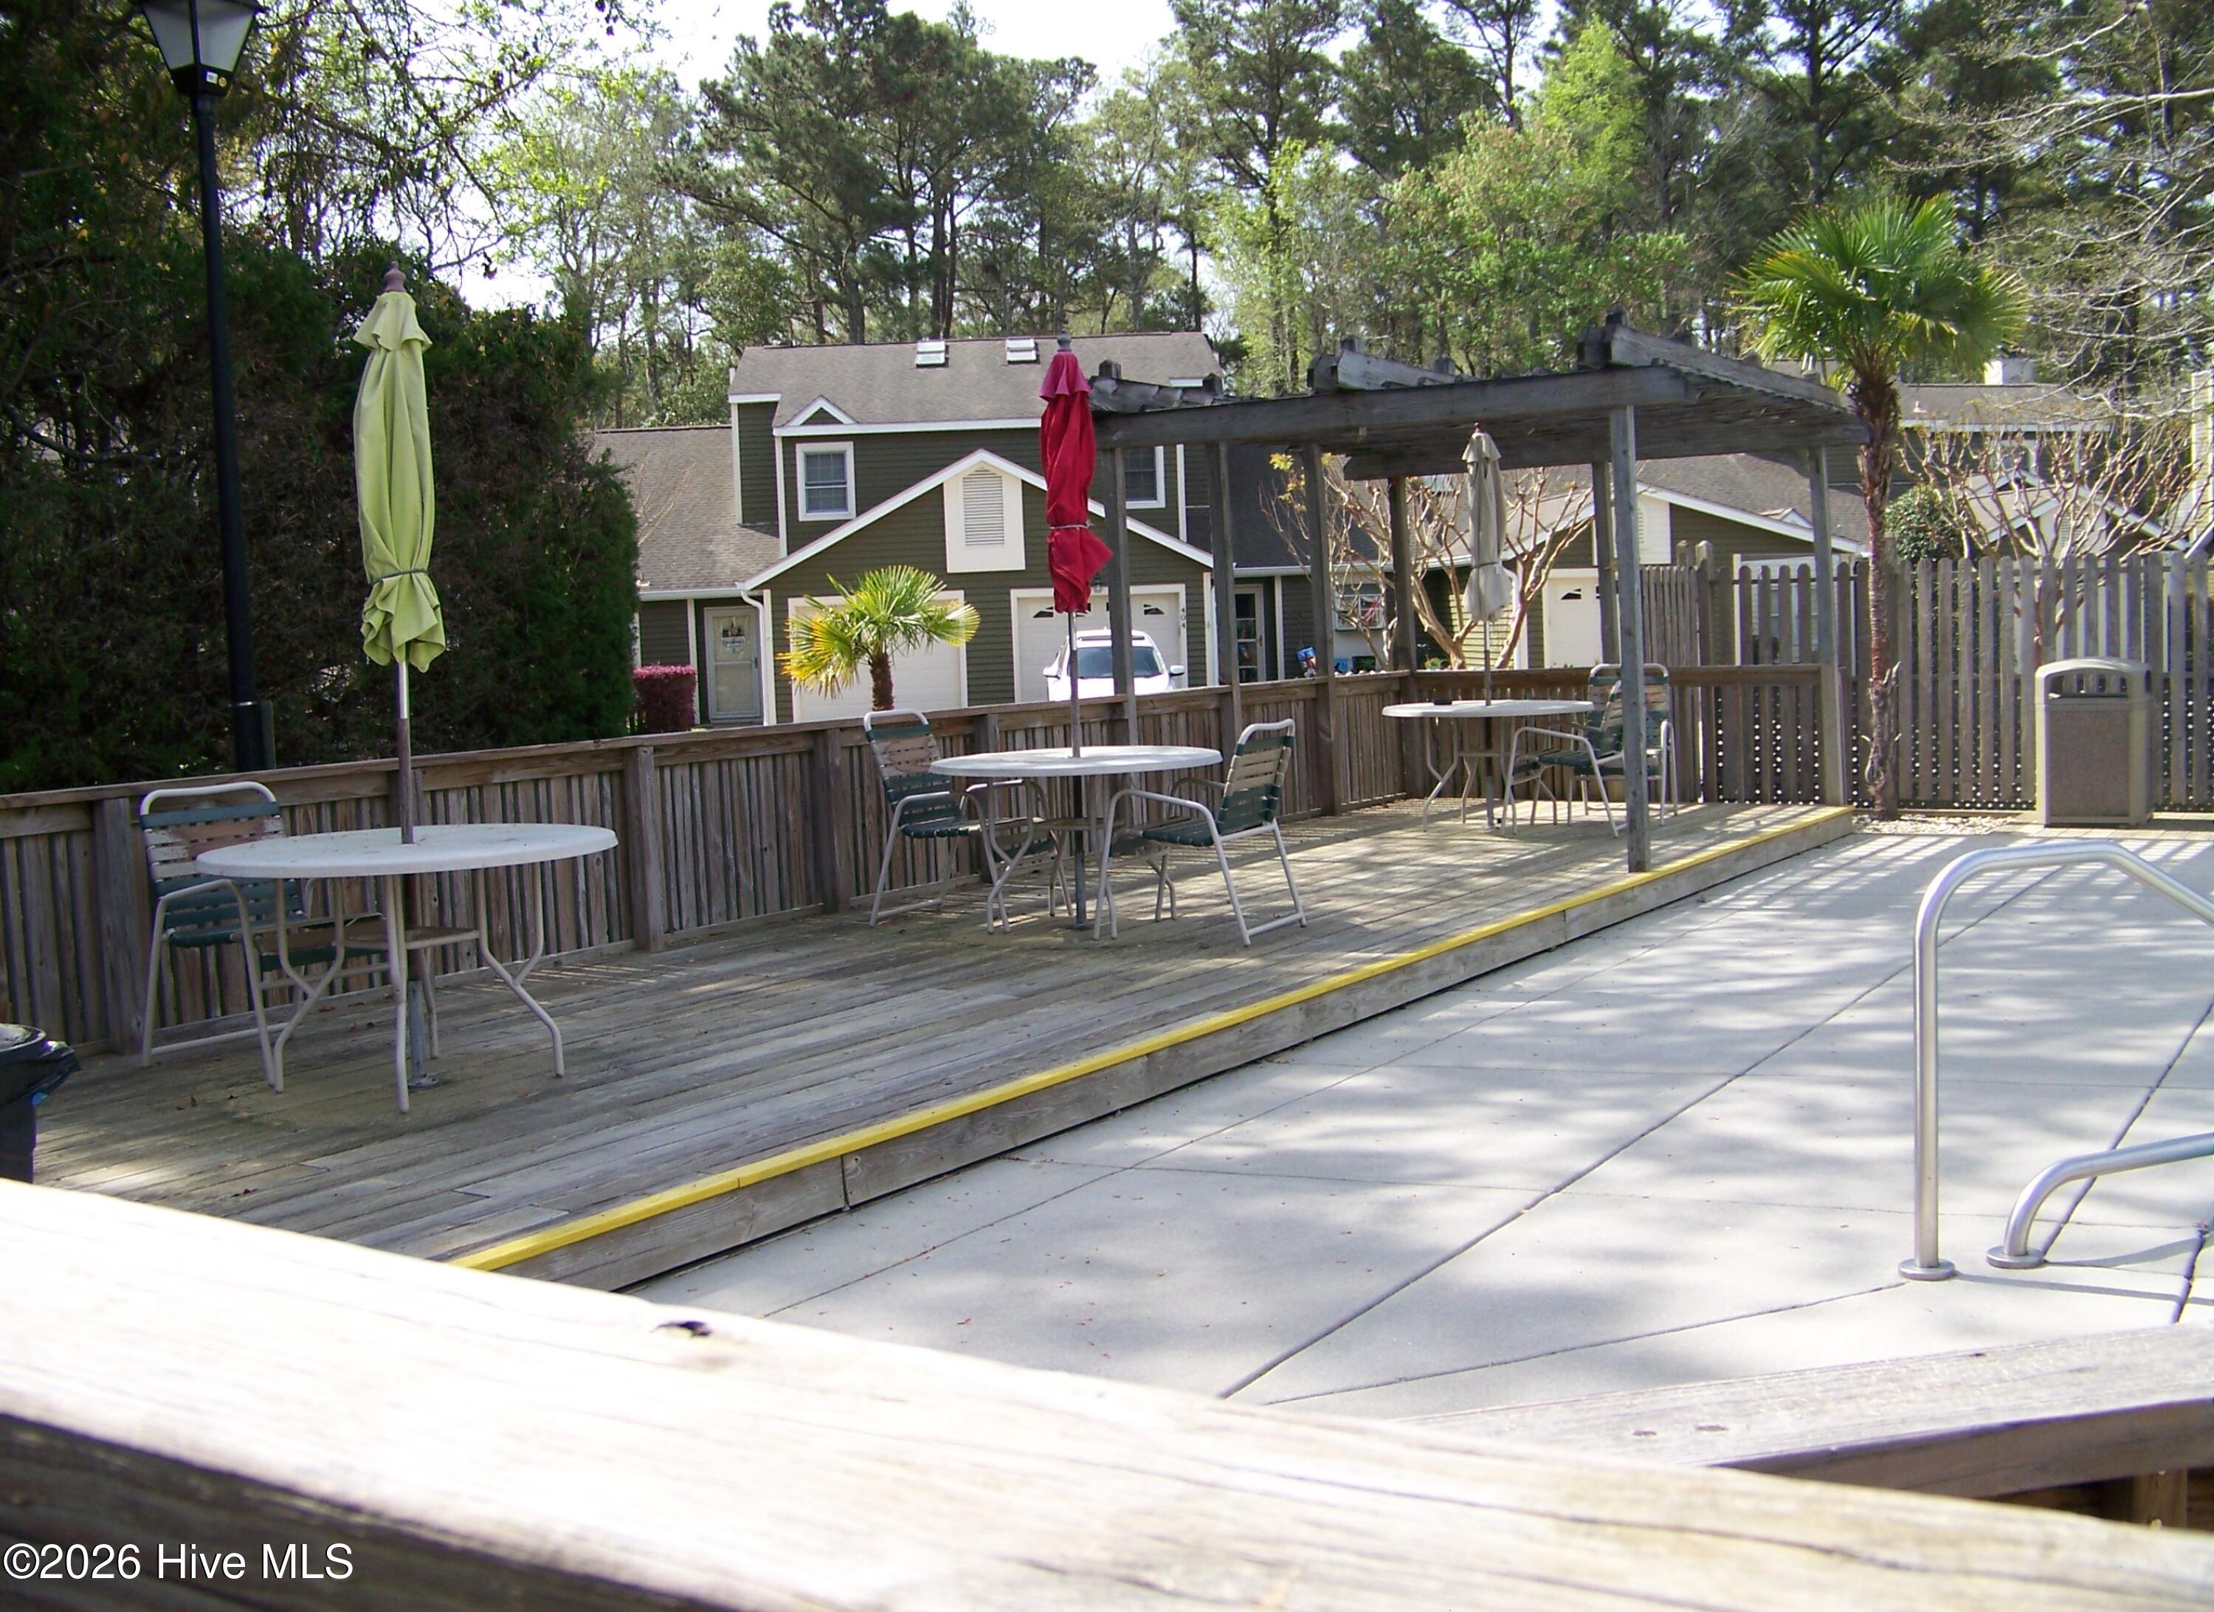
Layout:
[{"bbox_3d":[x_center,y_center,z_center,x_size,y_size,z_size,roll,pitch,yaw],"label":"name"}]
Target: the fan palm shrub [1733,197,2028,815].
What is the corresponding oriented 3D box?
[{"bbox_3d":[4.954,-1.881,14.336,1.900,3.923,1.900,-1,5,19],"label":"fan palm shrub"}]

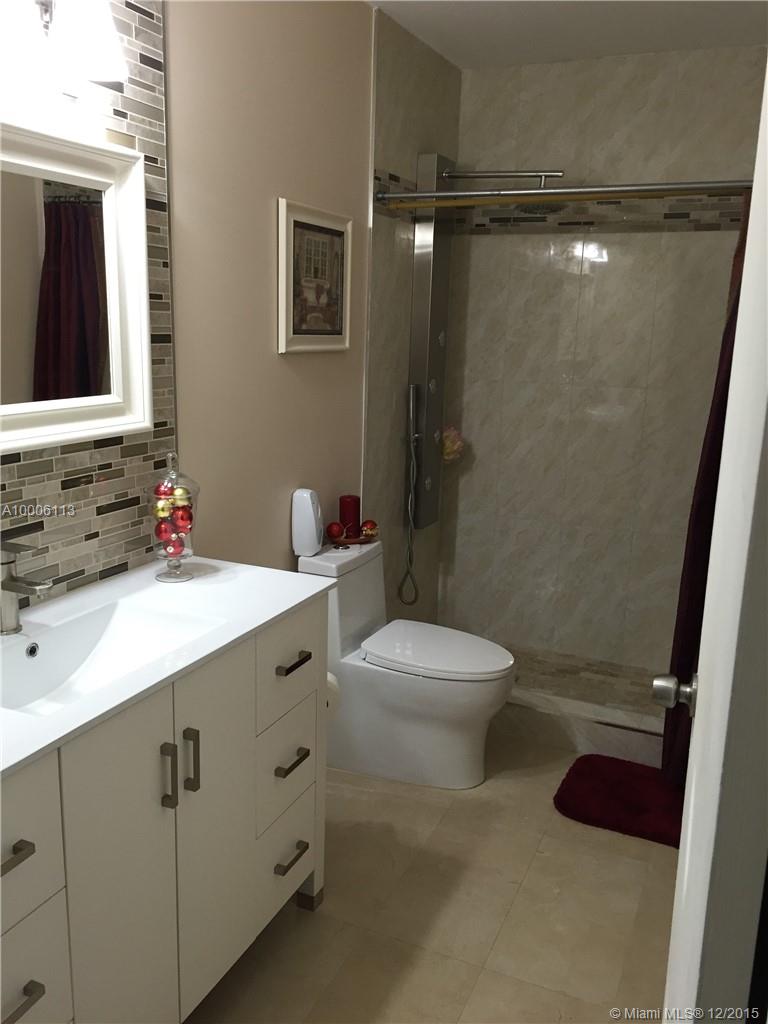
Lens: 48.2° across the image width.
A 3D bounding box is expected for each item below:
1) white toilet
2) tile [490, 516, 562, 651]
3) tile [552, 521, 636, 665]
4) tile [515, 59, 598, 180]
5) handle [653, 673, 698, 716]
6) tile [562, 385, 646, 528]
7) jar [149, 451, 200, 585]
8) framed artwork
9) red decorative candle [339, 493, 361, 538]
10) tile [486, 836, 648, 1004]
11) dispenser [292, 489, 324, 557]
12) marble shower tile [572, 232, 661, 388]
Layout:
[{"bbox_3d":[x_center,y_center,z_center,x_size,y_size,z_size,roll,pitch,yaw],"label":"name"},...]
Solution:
[{"bbox_3d":[0.089,0.508,2.899,0.698,0.706,0.375,7,14,23],"label":"white toilet"},{"bbox_3d":[0.644,0.320,3.940,0.307,0.608,0.015,7,14,23],"label":"tile"},{"bbox_3d":[0.911,0.360,3.765,0.300,0.597,0.010,7,14,23],"label":"tile"},{"bbox_3d":[0.703,-1.595,3.510,0.307,0.453,0.015,7,14,23],"label":"tile"},{"bbox_3d":[0.443,0.277,1.300,0.066,0.066,0.066,7,14,23],"label":"handle"},{"bbox_3d":[0.942,-0.237,3.686,0.307,0.608,0.015,7,14,23],"label":"tile"},{"bbox_3d":[-0.491,0.010,1.989,0.109,0.299,0.109,2,13,0],"label":"jar"},{"bbox_3d":[-0.205,-0.706,2.626,0.028,0.411,0.414,7,14,23],"label":"framed artwork"},{"bbox_3d":[-0.119,0.023,2.970,0.073,0.142,0.073,2,13,0],"label":"red decorative candle"},{"bbox_3d":[0.485,1.026,2.203,0.295,0.010,0.591,7,14,23],"label":"tile"},{"bbox_3d":[-0.232,0.030,2.695,0.080,0.204,0.075,7,14,23],"label":"dispenser"},{"bbox_3d":[0.945,-0.817,3.497,0.300,0.611,0.010,7,14,23],"label":"marble shower tile"}]

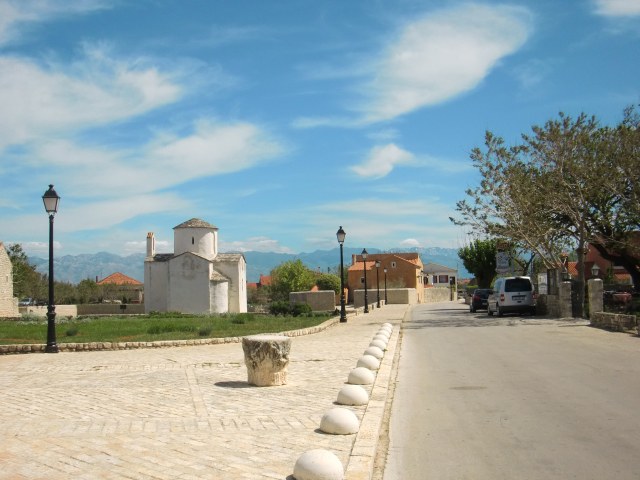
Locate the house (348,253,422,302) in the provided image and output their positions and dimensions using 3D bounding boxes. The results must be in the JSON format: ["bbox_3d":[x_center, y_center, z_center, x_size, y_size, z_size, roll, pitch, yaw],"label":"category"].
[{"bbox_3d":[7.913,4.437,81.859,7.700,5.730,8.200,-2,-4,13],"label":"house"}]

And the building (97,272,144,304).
[{"bbox_3d":[-36.918,8.912,129.647,9.000,5.830,9.000,-1,-4,-6],"label":"building"}]

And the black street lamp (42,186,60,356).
[{"bbox_3d":[-6.142,0.662,16.101,0.400,3.850,0.400,-1,-4,0],"label":"black street lamp"}]

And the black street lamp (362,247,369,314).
[{"bbox_3d":[2.738,2.451,42.003,0.400,3.850,0.400,-1,-4,0],"label":"black street lamp"}]

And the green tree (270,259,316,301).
[{"bbox_3d":[-2.857,4.465,73.841,5.100,5.040,5.000,-1,-4,0],"label":"green tree"}]

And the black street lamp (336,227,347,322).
[{"bbox_3d":[0.896,1.386,28.236,0.400,3.850,0.400,-1,-4,0],"label":"black street lamp"}]

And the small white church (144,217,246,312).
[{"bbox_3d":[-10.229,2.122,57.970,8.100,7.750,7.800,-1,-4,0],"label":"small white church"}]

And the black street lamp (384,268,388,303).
[{"bbox_3d":[6.610,4.565,70.260,0.400,3.850,0.400,-1,-4,0],"label":"black street lamp"}]

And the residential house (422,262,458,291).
[{"bbox_3d":[20.131,7.208,119.744,8.000,6.410,8.000,-2,-4,9],"label":"residential house"}]

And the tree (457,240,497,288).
[{"bbox_3d":[12.807,2.467,55.943,3.800,5.170,3.800,-1,-4,0],"label":"tree"}]

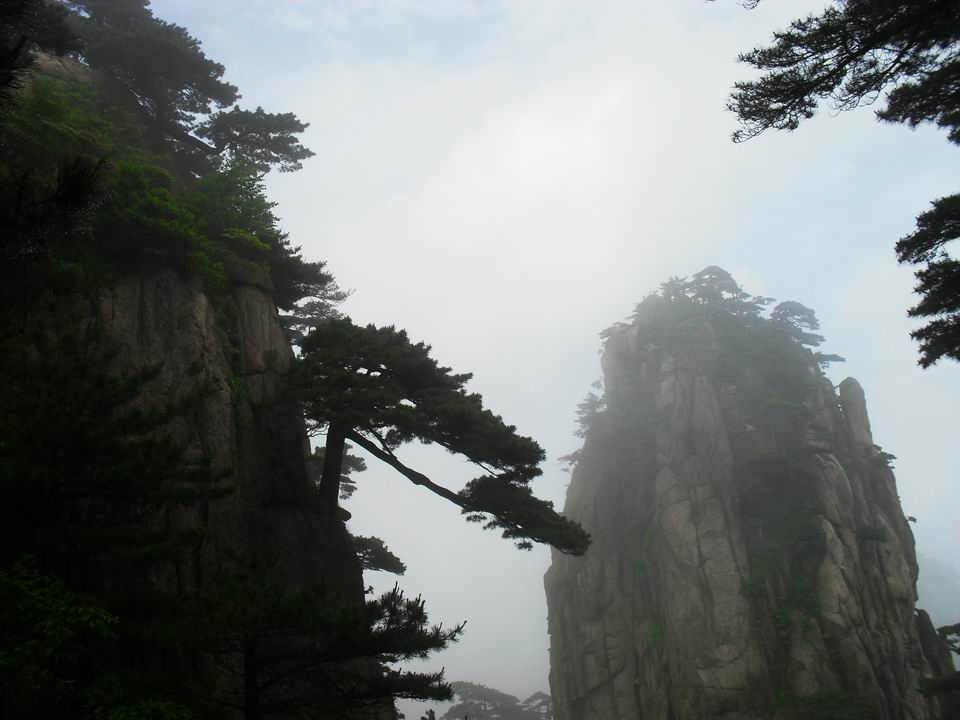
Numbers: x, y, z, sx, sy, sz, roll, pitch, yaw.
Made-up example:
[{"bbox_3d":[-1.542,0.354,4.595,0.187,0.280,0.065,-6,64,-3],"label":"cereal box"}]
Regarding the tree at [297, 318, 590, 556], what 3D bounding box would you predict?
[{"bbox_3d":[-0.715,1.498,19.000,5.700,4.500,3.600,0,-5,0],"label":"tree"}]

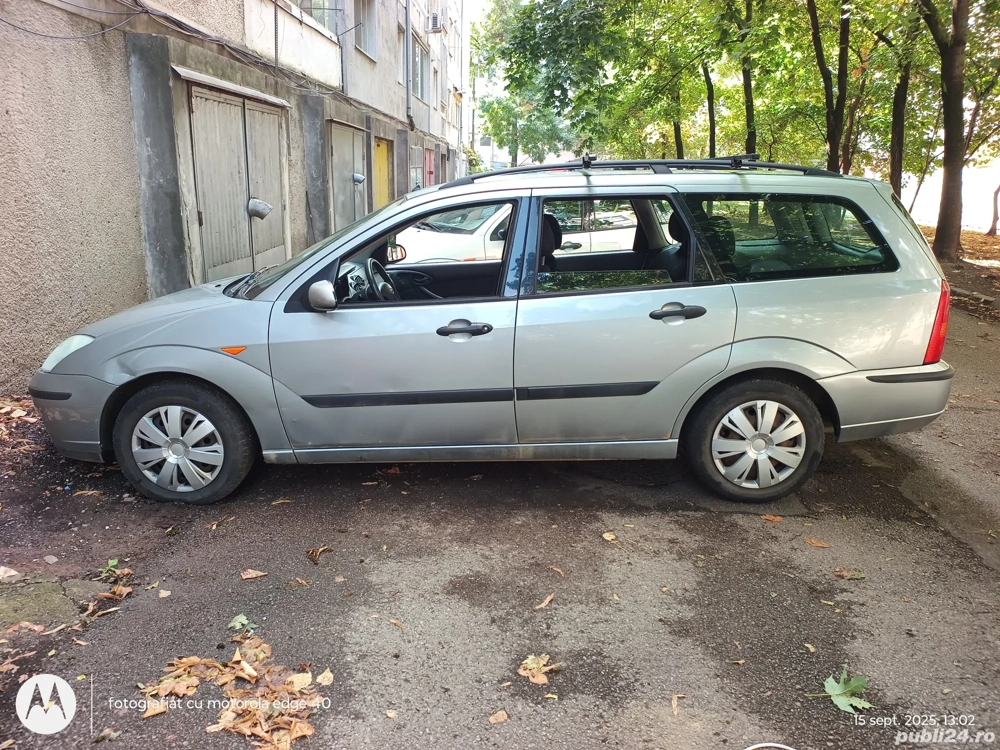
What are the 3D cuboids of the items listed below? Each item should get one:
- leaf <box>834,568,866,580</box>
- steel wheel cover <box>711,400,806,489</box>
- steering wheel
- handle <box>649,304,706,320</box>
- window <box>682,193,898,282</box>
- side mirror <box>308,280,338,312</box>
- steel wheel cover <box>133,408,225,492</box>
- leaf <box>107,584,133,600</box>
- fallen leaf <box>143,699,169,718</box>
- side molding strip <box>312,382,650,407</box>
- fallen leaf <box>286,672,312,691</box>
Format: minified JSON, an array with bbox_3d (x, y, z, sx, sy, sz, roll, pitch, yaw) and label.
[{"bbox_3d":[1.301,0.745,2.582,0.122,0.022,0.060,-1,15,1],"label":"leaf"},{"bbox_3d":[1.157,0.311,3.101,0.416,0.416,0.050,-1,15,1],"label":"steel wheel cover"},{"bbox_3d":[-0.556,-0.413,3.412,0.110,0.380,0.380,-25,13,7],"label":"steering wheel"},{"bbox_3d":[0.748,-0.264,2.923,0.245,0.060,0.050,-1,15,1],"label":"handle"},{"bbox_3d":[1.238,-0.589,2.956,0.950,0.410,0.060,-1,-4,1],"label":"window"},{"bbox_3d":[-0.735,-0.325,2.869,0.105,0.135,0.190,-1,15,1],"label":"side mirror"},{"bbox_3d":[-1.458,0.338,3.147,0.412,0.412,0.055,-1,16,1],"label":"steel wheel cover"},{"bbox_3d":[-1.401,0.803,2.560,0.090,0.028,0.070,-11,19,-31],"label":"leaf"},{"bbox_3d":[-0.996,0.964,2.004,0.078,0.015,0.075,-10,19,-30],"label":"fallen leaf"},{"bbox_3d":[-0.088,0.088,3.026,1.570,0.062,0.025,-2,16,2],"label":"side molding strip"},{"bbox_3d":[-0.604,0.924,2.089,0.080,0.016,0.072,-6,17,-19],"label":"fallen leaf"}]

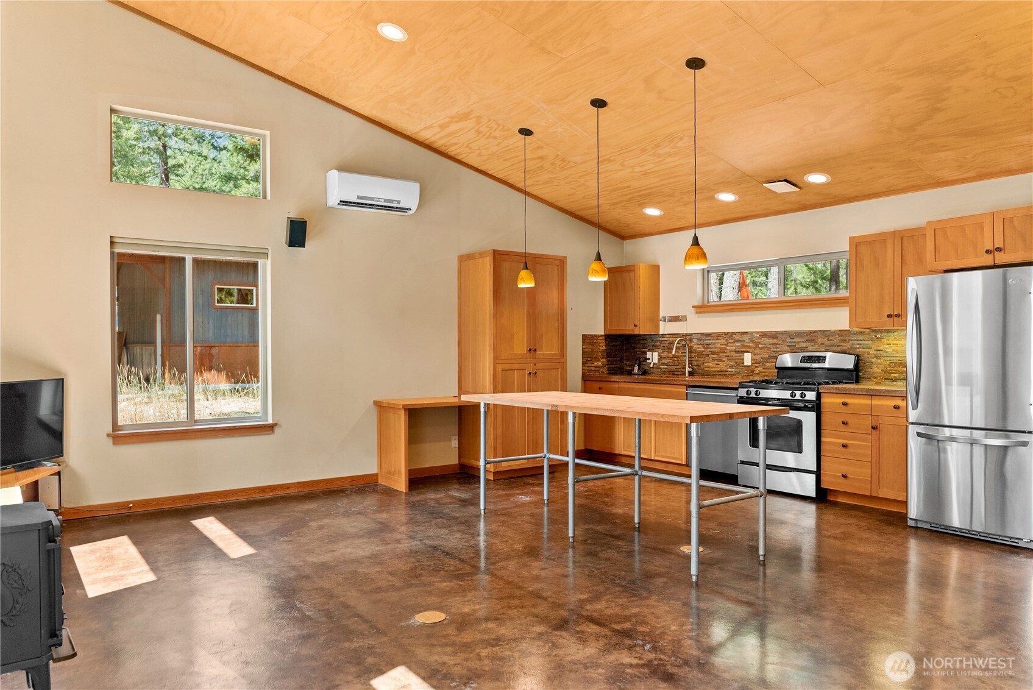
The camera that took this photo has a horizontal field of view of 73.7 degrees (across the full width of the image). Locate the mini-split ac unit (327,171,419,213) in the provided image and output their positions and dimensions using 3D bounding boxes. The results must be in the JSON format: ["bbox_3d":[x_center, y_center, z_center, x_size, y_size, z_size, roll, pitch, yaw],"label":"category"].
[{"bbox_3d":[-1.272,-1.363,6.182,0.795,0.284,0.235,0,0,-35],"label":"mini-split ac unit"}]

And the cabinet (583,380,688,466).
[{"bbox_3d":[1.447,0.774,7.333,0.600,0.765,1.459,0,0,-35],"label":"cabinet"}]

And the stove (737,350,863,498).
[{"bbox_3d":[2.402,0.661,5.918,0.657,1.175,0.765,0,0,-35],"label":"stove"}]

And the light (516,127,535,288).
[{"bbox_3d":[0.082,-1.163,5.872,0.150,1.340,0.150,0,0,0],"label":"light"}]

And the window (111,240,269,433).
[{"bbox_3d":[-2.639,-0.080,5.647,1.192,1.506,0.111,0,0,-36],"label":"window"}]

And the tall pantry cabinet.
[{"bbox_3d":[-0.034,0.191,7.052,0.914,2.184,0.633,0,0,-36],"label":"tall pantry cabinet"}]

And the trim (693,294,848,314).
[{"bbox_3d":[2.492,-0.380,6.741,0.076,0.091,1.899,0,0,-36],"label":"trim"}]

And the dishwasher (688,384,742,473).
[{"bbox_3d":[2.092,0.813,6.694,0.596,0.818,0.600,0,0,-36],"label":"dishwasher"}]

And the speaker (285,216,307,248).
[{"bbox_3d":[-1.903,-0.976,5.950,0.146,0.232,0.141,0,13,-29],"label":"speaker"}]

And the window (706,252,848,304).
[{"bbox_3d":[2.574,-0.638,6.777,0.101,0.404,1.838,0,0,-36],"label":"window"}]

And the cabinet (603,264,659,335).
[{"bbox_3d":[1.300,-0.504,7.788,0.310,0.778,0.549,0,0,-35],"label":"cabinet"}]

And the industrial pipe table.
[{"bbox_3d":[0.583,0.820,4.557,0.914,0.899,2.111,0,0,-38],"label":"industrial pipe table"}]

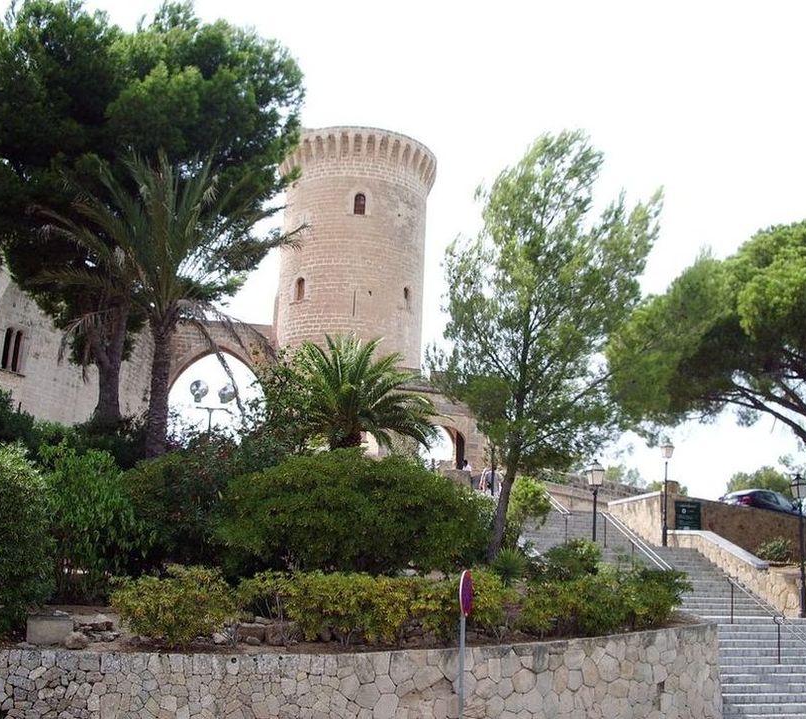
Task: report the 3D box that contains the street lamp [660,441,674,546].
[{"bbox_3d":[8.706,4.388,32.017,0.430,3.505,0.430,5,-11,-10],"label":"street lamp"}]

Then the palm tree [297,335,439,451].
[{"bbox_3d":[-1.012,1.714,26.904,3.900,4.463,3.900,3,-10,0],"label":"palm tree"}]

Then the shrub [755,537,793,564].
[{"bbox_3d":[11.857,6.101,31.077,1.150,0.850,1.000,5,-11,-12],"label":"shrub"}]

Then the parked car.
[{"bbox_3d":[15.444,6.296,41.851,4.100,1.420,1.720,12,-13,-24],"label":"parked car"}]

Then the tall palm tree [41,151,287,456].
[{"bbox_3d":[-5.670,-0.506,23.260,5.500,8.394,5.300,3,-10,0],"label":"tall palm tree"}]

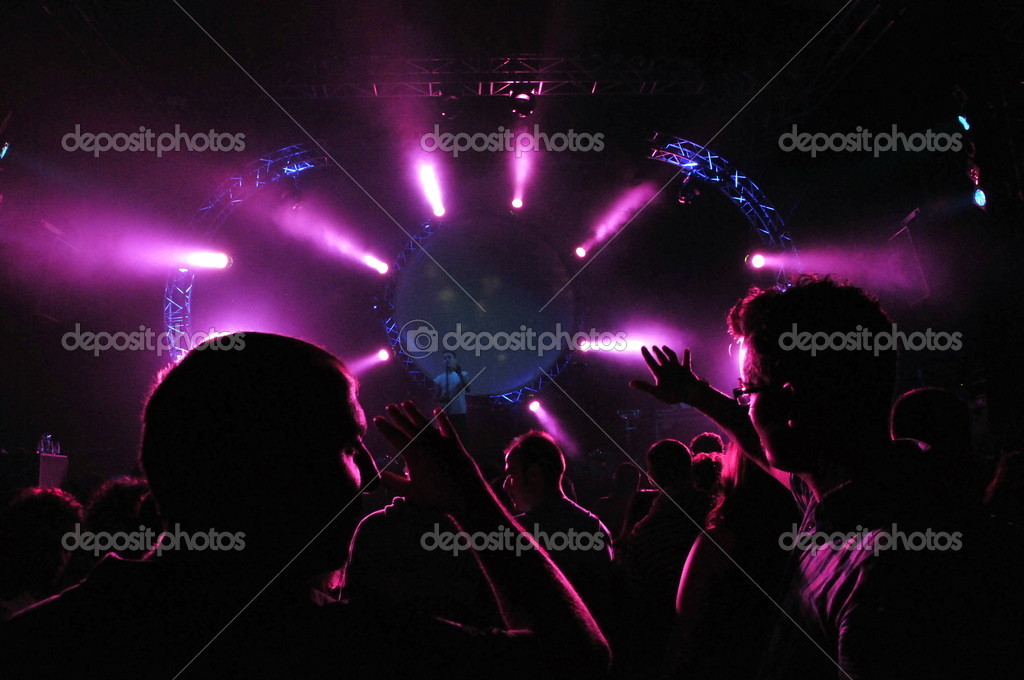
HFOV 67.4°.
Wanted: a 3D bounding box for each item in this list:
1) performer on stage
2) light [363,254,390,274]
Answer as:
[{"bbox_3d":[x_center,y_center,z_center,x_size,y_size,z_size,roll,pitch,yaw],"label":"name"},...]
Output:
[{"bbox_3d":[-0.903,1.038,11.346,0.560,1.760,0.400,-1,-7,11],"label":"performer on stage"},{"bbox_3d":[-2.054,-1.146,11.800,0.320,0.330,0.400,-8,-28,43],"label":"light"}]

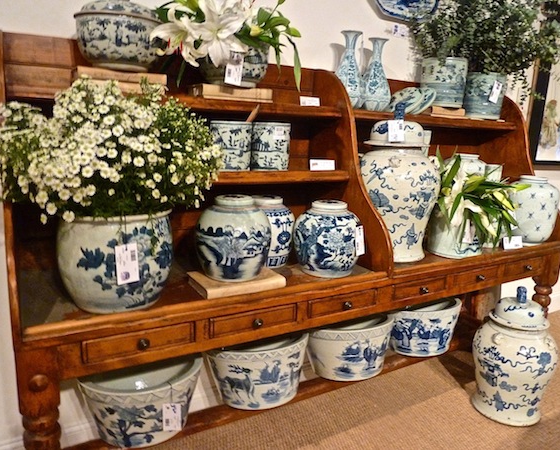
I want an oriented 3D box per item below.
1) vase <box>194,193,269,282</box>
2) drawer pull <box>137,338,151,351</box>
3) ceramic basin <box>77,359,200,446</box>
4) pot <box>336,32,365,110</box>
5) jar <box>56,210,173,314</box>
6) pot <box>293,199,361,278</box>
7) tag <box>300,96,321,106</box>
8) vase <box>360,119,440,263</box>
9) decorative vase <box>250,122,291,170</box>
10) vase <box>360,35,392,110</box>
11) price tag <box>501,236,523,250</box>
[{"bbox_3d":[-0.147,0.036,1.392,0.243,0.256,0.243,1,10,0],"label":"vase"},{"bbox_3d":[-0.406,0.356,1.288,0.034,0.034,0.033,-4,12,-30],"label":"drawer pull"},{"bbox_3d":[-0.522,0.633,1.658,0.442,0.259,0.442,-4,12,-30],"label":"ceramic basin"},{"bbox_3d":[0.332,-0.718,2.060,0.132,0.360,0.132,2,10,0],"label":"pot"},{"bbox_3d":[-0.457,0.090,1.229,0.302,0.261,0.302,-5,11,-29],"label":"jar"},{"bbox_3d":[0.170,0.044,1.566,0.238,0.254,0.238,1,10,0],"label":"pot"},{"bbox_3d":[0.118,-0.476,1.678,0.091,0.036,0.012,-5,11,-29],"label":"tag"},{"bbox_3d":[0.525,-0.201,1.994,0.395,0.685,0.395,2,10,0],"label":"vase"},{"bbox_3d":[-0.034,-0.300,1.671,0.151,0.176,0.151,1,10,0],"label":"decorative vase"},{"bbox_3d":[0.435,-0.644,1.896,0.107,0.308,0.107,1,10,0],"label":"vase"},{"bbox_3d":[1.077,0.085,2.001,0.103,0.057,0.012,-2,10,-17],"label":"price tag"}]

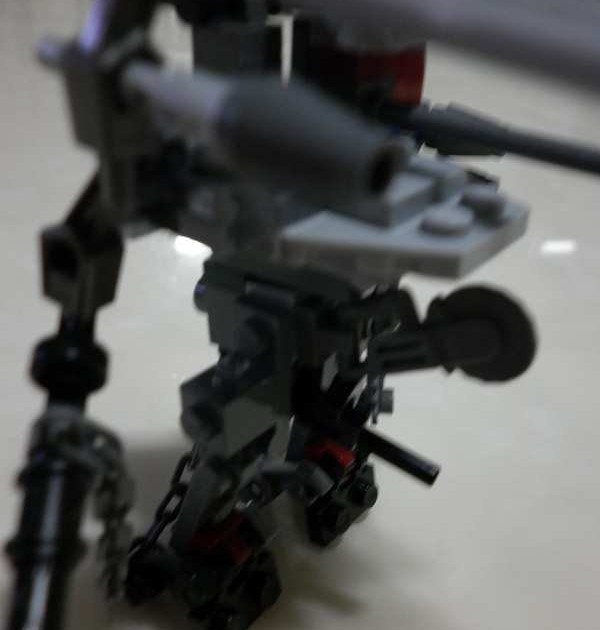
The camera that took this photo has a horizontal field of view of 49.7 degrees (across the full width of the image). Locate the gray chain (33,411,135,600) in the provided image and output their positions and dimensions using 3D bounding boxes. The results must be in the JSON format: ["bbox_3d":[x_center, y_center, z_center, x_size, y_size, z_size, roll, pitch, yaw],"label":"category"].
[{"bbox_3d":[-0.019,0.017,0.057,0.008,0.016,0.006,0,32,0],"label":"gray chain"}]

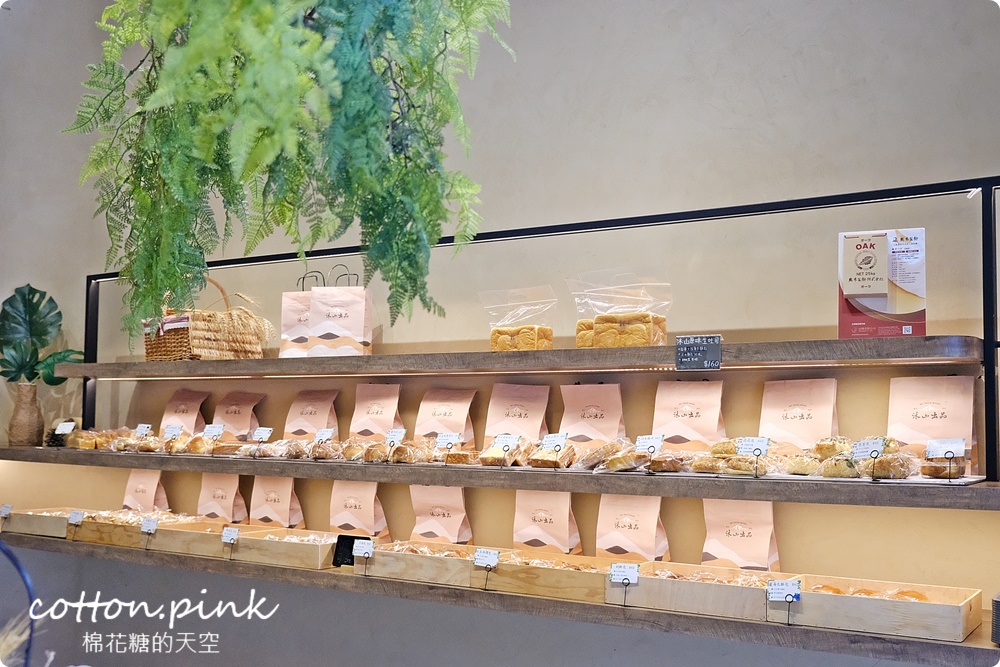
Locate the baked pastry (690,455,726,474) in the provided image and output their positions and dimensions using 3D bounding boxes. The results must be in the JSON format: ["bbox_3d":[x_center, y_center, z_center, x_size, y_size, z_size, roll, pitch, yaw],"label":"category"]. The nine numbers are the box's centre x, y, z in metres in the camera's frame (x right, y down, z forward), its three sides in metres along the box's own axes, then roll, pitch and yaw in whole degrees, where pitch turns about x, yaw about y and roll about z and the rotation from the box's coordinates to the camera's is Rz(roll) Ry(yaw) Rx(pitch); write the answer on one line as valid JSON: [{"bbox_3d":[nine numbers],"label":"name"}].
[{"bbox_3d":[0.545,0.341,2.311,0.080,0.045,0.080,-3,-5,30],"label":"baked pastry"}]

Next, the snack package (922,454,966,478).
[{"bbox_3d":[1.031,0.308,2.066,0.090,0.057,0.090,-3,-5,30],"label":"snack package"}]

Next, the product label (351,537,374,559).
[{"bbox_3d":[-0.459,0.723,2.990,0.079,0.053,0.006,-3,-20,29],"label":"product label"}]

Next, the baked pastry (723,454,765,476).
[{"bbox_3d":[0.700,0.379,2.544,0.110,0.055,0.100,-3,-5,29],"label":"baked pastry"}]

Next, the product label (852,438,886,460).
[{"bbox_3d":[0.934,0.294,2.253,0.083,0.050,0.008,-8,-38,27],"label":"product label"}]

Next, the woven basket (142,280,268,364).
[{"bbox_3d":[-1.245,-0.050,3.733,0.280,0.345,0.370,-3,-5,29],"label":"woven basket"}]

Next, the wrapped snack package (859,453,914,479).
[{"bbox_3d":[1.030,0.353,2.375,0.125,0.062,0.105,-3,-5,29],"label":"wrapped snack package"}]

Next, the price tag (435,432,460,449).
[{"bbox_3d":[-0.167,0.345,2.857,0.086,0.050,0.008,-3,-35,30],"label":"price tag"}]

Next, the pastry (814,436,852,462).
[{"bbox_3d":[0.923,0.319,2.467,0.098,0.060,0.097,-3,-5,30],"label":"pastry"}]

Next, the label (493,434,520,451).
[{"bbox_3d":[0.023,0.335,2.746,0.086,0.050,0.008,-3,-35,30],"label":"label"}]

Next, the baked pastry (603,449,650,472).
[{"bbox_3d":[0.388,0.388,2.704,0.115,0.062,0.115,-3,-5,29],"label":"baked pastry"}]

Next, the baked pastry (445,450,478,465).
[{"bbox_3d":[-0.116,0.407,2.921,0.096,0.043,0.075,-3,-5,30],"label":"baked pastry"}]

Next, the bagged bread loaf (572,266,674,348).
[{"bbox_3d":[0.349,-0.067,2.493,0.245,0.220,0.130,-3,-5,30],"label":"bagged bread loaf"}]

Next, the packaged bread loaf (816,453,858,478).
[{"bbox_3d":[0.933,0.364,2.442,0.100,0.060,0.095,-3,-5,29],"label":"packaged bread loaf"}]

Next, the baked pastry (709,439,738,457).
[{"bbox_3d":[0.597,0.304,2.353,0.080,0.043,0.080,-3,-5,30],"label":"baked pastry"}]

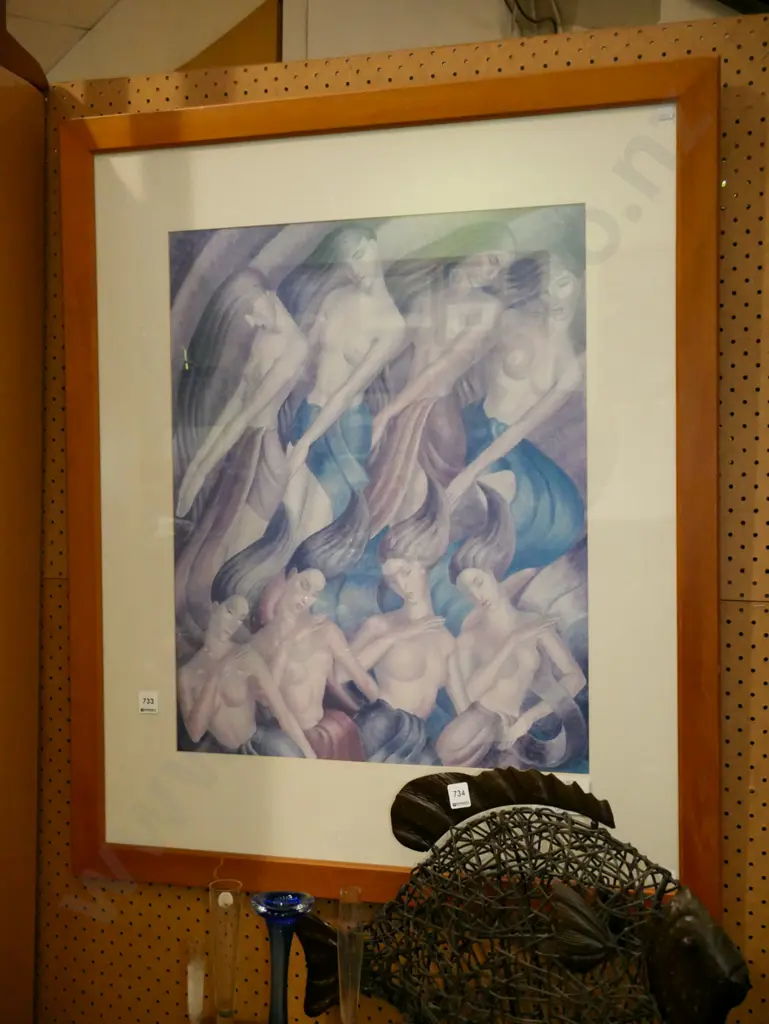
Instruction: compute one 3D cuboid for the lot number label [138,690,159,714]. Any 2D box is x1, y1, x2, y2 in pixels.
[{"bbox_3d":[-0.284,0.229,1.426,0.025,0.027,0.001,0,2,15],"label":"lot number label"}]

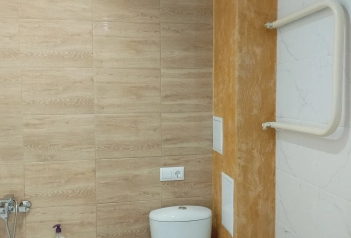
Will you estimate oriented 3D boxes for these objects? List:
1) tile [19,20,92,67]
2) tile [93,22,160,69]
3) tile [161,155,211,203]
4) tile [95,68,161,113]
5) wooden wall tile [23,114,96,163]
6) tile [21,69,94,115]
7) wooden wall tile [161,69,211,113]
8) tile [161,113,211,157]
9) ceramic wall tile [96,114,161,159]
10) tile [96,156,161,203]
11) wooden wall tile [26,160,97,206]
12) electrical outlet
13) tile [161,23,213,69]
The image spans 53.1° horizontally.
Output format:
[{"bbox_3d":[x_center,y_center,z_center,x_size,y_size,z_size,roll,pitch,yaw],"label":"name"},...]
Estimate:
[{"bbox_3d":[-0.685,-0.433,2.035,0.401,0.273,0.015,-1,4,-10],"label":"tile"},{"bbox_3d":[-0.286,-0.438,2.096,0.400,0.270,0.014,-1,4,-10],"label":"tile"},{"bbox_3d":[0.076,0.370,2.212,0.320,0.270,0.014,-1,4,-10],"label":"tile"},{"bbox_3d":[-0.284,-0.167,2.115,0.400,0.270,0.014,-1,4,-10],"label":"tile"},{"bbox_3d":[-0.678,0.112,2.067,0.400,0.270,0.014,-1,4,-10],"label":"wooden wall tile"},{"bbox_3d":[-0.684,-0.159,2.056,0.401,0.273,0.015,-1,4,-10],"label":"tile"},{"bbox_3d":[0.075,-0.174,2.194,0.335,0.272,0.009,-1,4,-12],"label":"wooden wall tile"},{"bbox_3d":[0.077,0.097,2.213,0.335,0.272,0.009,-1,4,-12],"label":"tile"},{"bbox_3d":[-0.282,0.105,2.134,0.400,0.270,0.014,-1,4,-10],"label":"ceramic wall tile"},{"bbox_3d":[-0.284,0.381,2.172,0.401,0.273,0.015,-1,4,-10],"label":"tile"},{"bbox_3d":[-0.681,0.389,2.099,0.401,0.273,0.015,-1,4,-10],"label":"wooden wall tile"},{"bbox_3d":[-0.017,0.349,2.198,0.153,0.081,0.014,-1,4,-12],"label":"electrical outlet"},{"bbox_3d":[0.070,-0.445,2.156,0.320,0.270,0.014,-1,4,-10],"label":"tile"}]

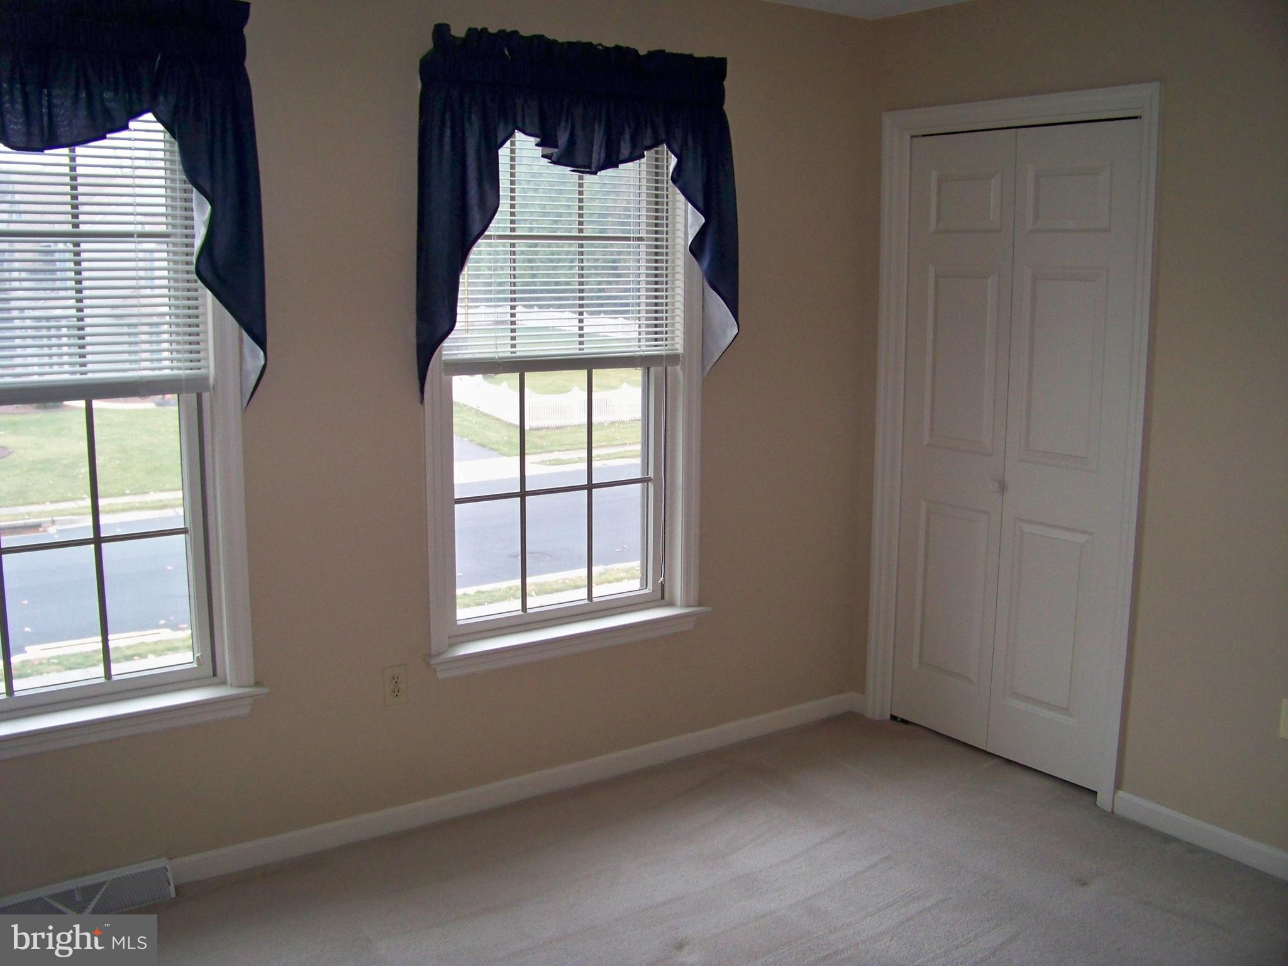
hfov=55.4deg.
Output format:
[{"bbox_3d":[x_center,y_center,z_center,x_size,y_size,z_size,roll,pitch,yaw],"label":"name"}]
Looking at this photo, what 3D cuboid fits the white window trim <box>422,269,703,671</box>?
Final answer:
[{"bbox_3d":[-0.211,-0.321,3.667,0.980,1.690,0.075,-6,11,-34],"label":"white window trim"}]

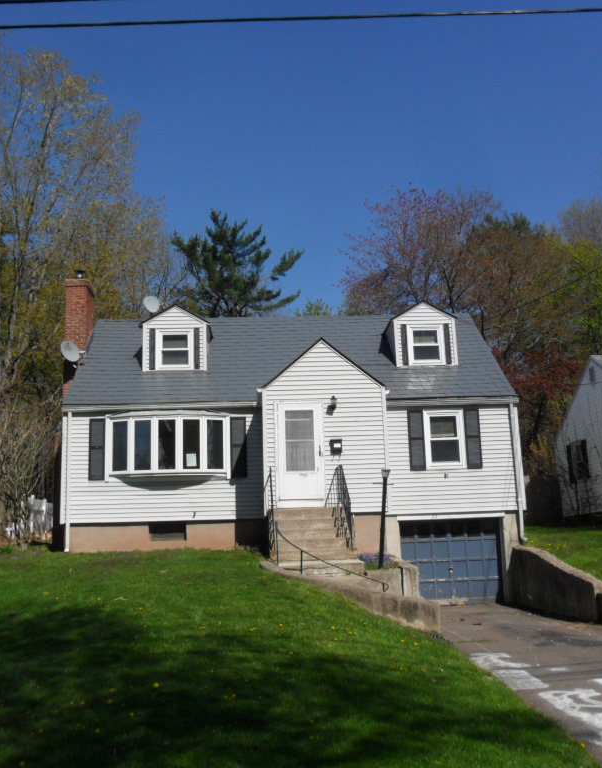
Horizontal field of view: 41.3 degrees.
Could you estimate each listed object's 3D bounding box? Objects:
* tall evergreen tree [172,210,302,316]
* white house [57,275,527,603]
[{"bbox_3d":[-3.055,-0.778,37.827,7.200,15.586,7.000,-2,-11,0],"label":"tall evergreen tree"},{"bbox_3d":[-0.631,1.159,21.572,11.422,9.030,9.470,-1,-11,-4],"label":"white house"}]

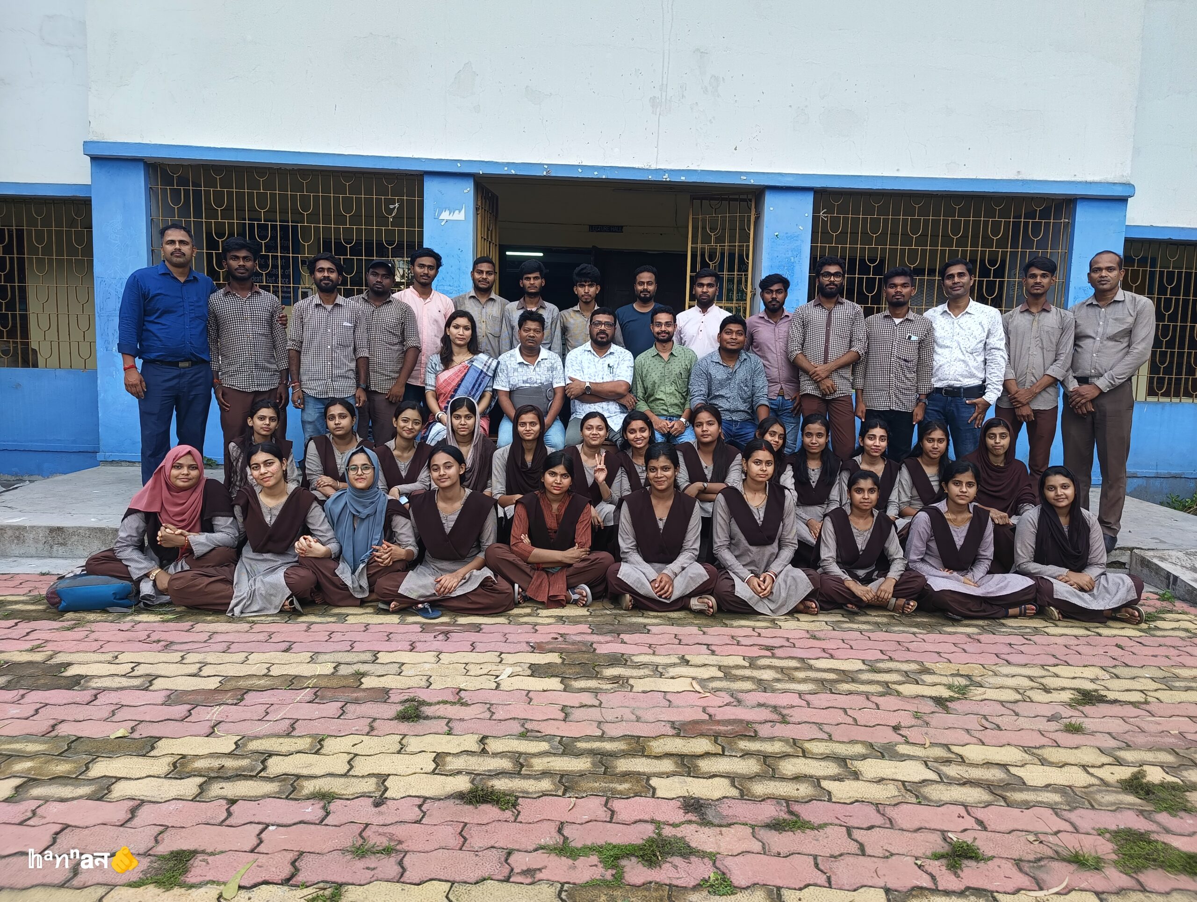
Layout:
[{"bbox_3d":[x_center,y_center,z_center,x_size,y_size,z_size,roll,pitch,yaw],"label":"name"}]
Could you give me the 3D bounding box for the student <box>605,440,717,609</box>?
[{"bbox_3d":[0.314,0.345,3.966,0.560,0.768,0.590,1,5,0],"label":"student"}]

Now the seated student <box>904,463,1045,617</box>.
[{"bbox_3d":[1.885,0.405,4.019,0.660,0.720,0.620,3,6,19],"label":"seated student"}]

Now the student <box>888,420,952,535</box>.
[{"bbox_3d":[1.839,0.276,4.521,0.460,0.889,0.620,3,6,16],"label":"student"}]

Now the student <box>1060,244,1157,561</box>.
[{"bbox_3d":[2.867,-0.274,4.518,0.520,1.673,0.330,5,7,32],"label":"student"}]

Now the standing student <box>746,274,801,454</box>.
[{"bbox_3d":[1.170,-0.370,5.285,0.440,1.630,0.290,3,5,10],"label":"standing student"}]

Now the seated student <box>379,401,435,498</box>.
[{"bbox_3d":[-1.054,0.187,4.368,0.420,0.885,0.680,1,5,-10],"label":"seated student"}]

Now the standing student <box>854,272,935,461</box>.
[{"bbox_3d":[1.840,-0.327,4.936,0.470,1.645,0.290,3,5,16],"label":"standing student"}]

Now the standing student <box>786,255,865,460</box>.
[{"bbox_3d":[1.388,-0.356,4.916,0.490,1.665,0.320,3,6,13],"label":"standing student"}]

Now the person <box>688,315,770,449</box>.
[{"bbox_3d":[0.807,-0.187,4.926,0.540,1.294,0.750,2,6,7],"label":"person"}]

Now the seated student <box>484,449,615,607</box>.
[{"bbox_3d":[-0.243,0.357,4.023,0.630,0.718,0.560,1,6,-2],"label":"seated student"}]

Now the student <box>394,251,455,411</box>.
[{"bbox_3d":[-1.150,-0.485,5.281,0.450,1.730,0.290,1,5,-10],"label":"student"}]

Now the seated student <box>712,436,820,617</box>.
[{"bbox_3d":[0.831,0.342,3.965,0.550,0.799,0.590,2,5,7],"label":"seated student"}]

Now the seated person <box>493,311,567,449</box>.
[{"bbox_3d":[-0.419,-0.214,4.921,0.500,1.311,0.720,1,5,-4],"label":"seated person"}]

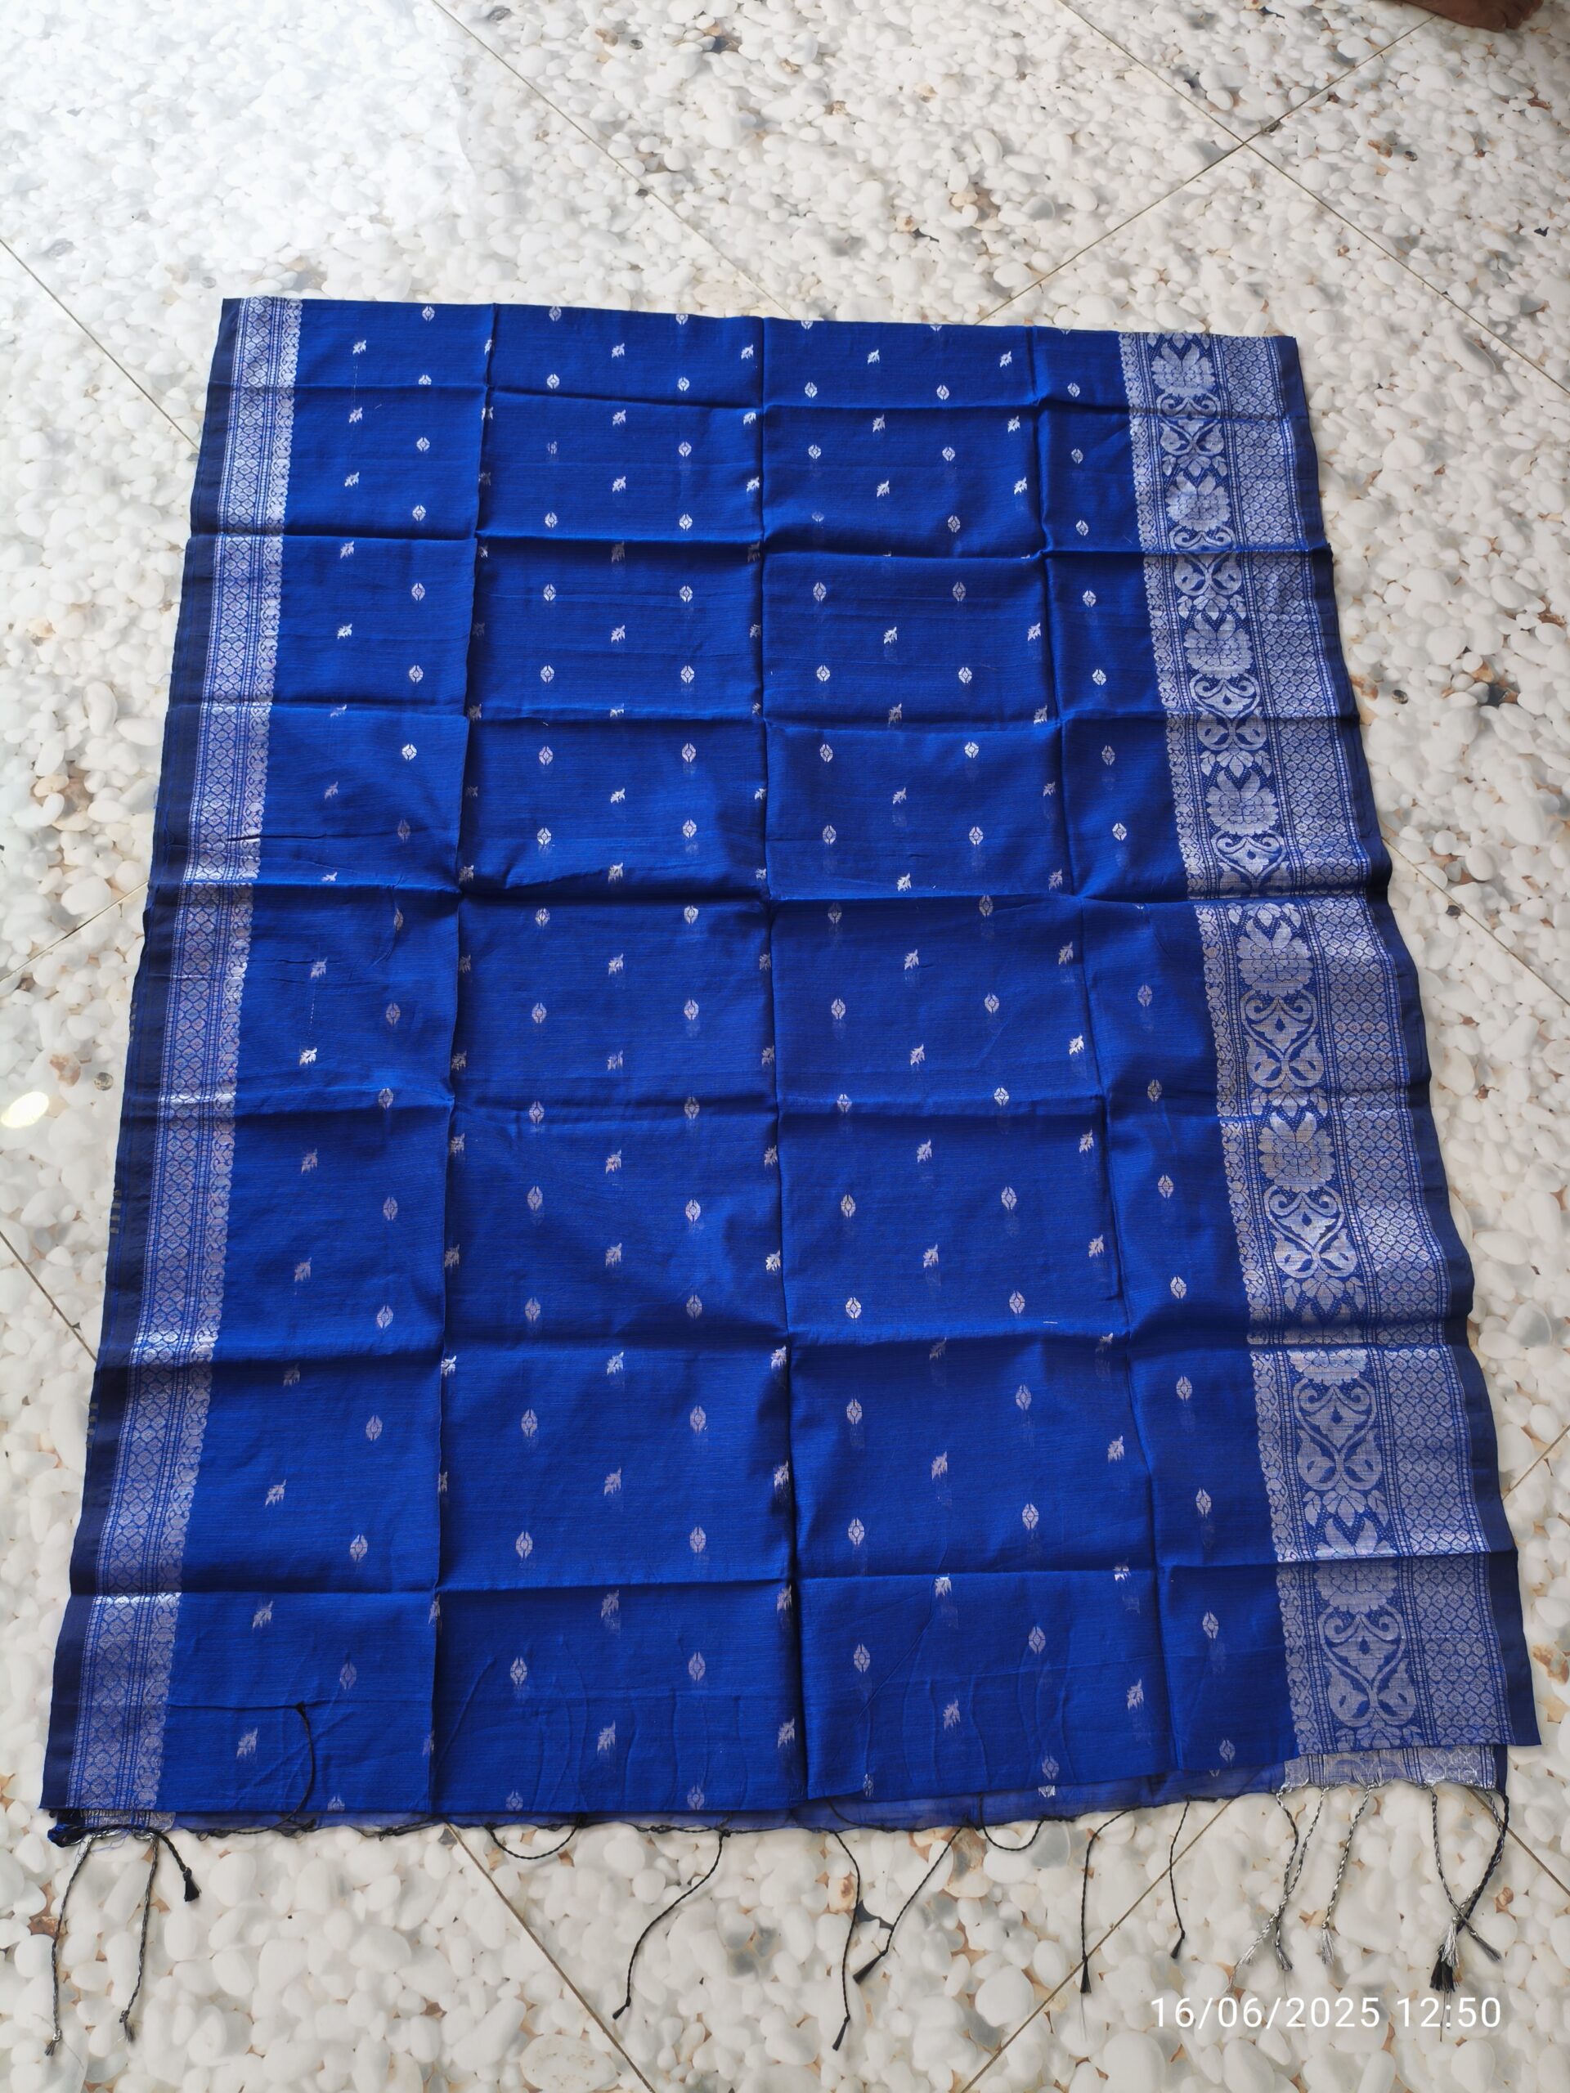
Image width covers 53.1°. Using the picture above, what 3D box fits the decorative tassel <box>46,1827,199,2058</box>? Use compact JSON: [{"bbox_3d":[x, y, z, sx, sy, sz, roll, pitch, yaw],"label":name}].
[{"bbox_3d":[-0.477,0.646,1.139,0.095,0.012,0.145,-1,69,-4],"label":"decorative tassel"}]

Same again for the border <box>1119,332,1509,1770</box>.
[{"bbox_3d":[0.474,-0.118,1.489,0.185,0.015,1.466,1,69,-3],"label":"border"}]

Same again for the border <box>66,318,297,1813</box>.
[{"bbox_3d":[-0.529,-0.123,1.436,0.072,0.015,1.488,-1,69,-4],"label":"border"}]

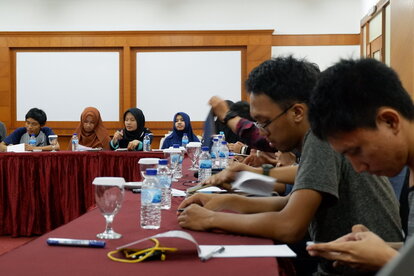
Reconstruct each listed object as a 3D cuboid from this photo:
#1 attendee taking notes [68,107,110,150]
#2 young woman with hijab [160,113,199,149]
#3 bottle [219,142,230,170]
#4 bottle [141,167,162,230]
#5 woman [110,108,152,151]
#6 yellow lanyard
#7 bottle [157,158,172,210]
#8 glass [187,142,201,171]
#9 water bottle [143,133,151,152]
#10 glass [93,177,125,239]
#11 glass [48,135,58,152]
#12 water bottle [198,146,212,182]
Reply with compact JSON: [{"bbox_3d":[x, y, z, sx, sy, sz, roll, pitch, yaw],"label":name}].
[{"bbox_3d":[-1.157,0.286,7.420,0.480,1.190,0.750,0,2,3],"label":"attendee taking notes"},{"bbox_3d":[-0.277,0.295,7.800,0.470,1.150,0.750,0,2,9],"label":"young woman with hijab"},{"bbox_3d":[0.112,0.106,4.690,0.058,0.170,0.058,0,2,5],"label":"bottle"},{"bbox_3d":[-0.160,0.174,2.160,0.058,0.170,0.058,0,2,5],"label":"bottle"},{"bbox_3d":[-0.750,0.291,7.420,0.480,1.180,0.750,0,2,11],"label":"woman"},{"bbox_3d":[-0.151,0.256,1.745,0.158,0.030,0.180,0,2,5],"label":"yellow lanyard"},{"bbox_3d":[-0.148,0.162,2.580,0.058,0.170,0.058,0,2,5],"label":"bottle"},{"bbox_3d":[-0.078,0.114,4.580,0.084,0.160,0.084,0,2,5],"label":"glass"},{"bbox_3d":[-0.569,0.043,7.080,0.058,0.170,0.058,0,2,5],"label":"water bottle"},{"bbox_3d":[-0.266,0.182,2.030,0.084,0.160,0.084,0,2,5],"label":"glass"},{"bbox_3d":[-1.458,0.047,7.100,0.084,0.160,0.084,0,2,5],"label":"glass"},{"bbox_3d":[-0.007,0.133,3.680,0.058,0.170,0.058,0,2,5],"label":"water bottle"}]

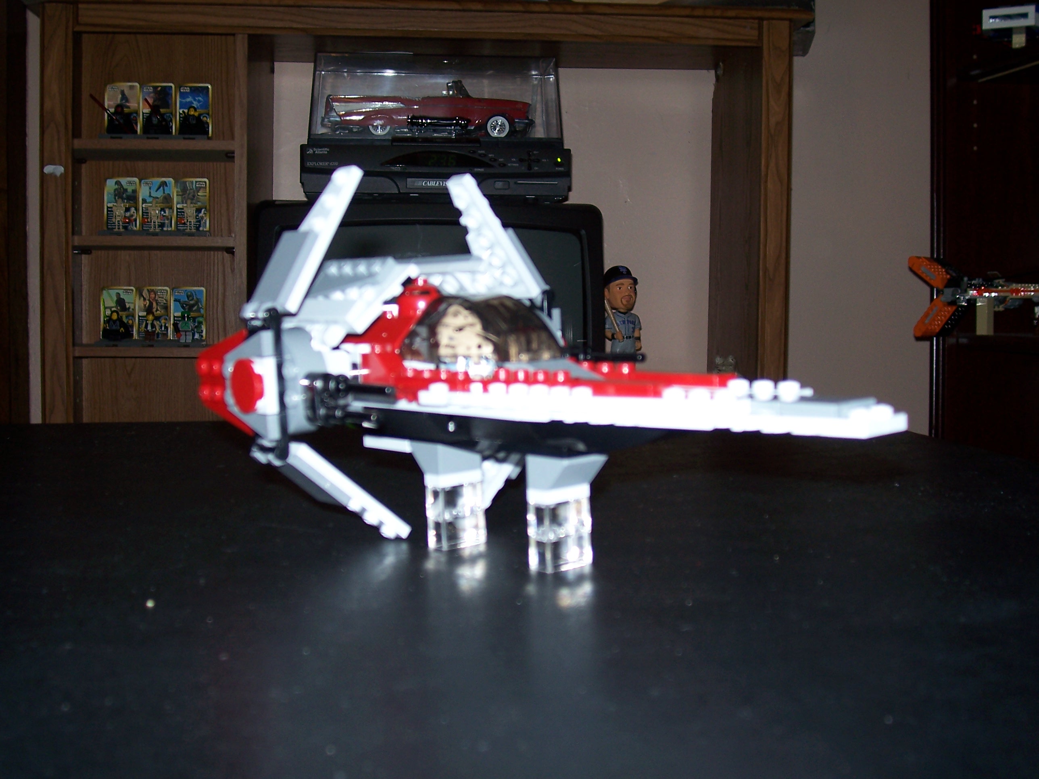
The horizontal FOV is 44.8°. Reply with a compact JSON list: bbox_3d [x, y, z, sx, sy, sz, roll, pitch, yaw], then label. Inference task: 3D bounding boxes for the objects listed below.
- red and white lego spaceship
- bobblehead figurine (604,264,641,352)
[{"bbox_3d":[0.009,-0.009,0.348,0.114,0.117,0.216,-5,5,-40],"label":"red and white lego spaceship"},{"bbox_3d":[0.141,-0.081,1.710,0.062,0.175,0.062,-2,4,-17],"label":"bobblehead figurine"}]

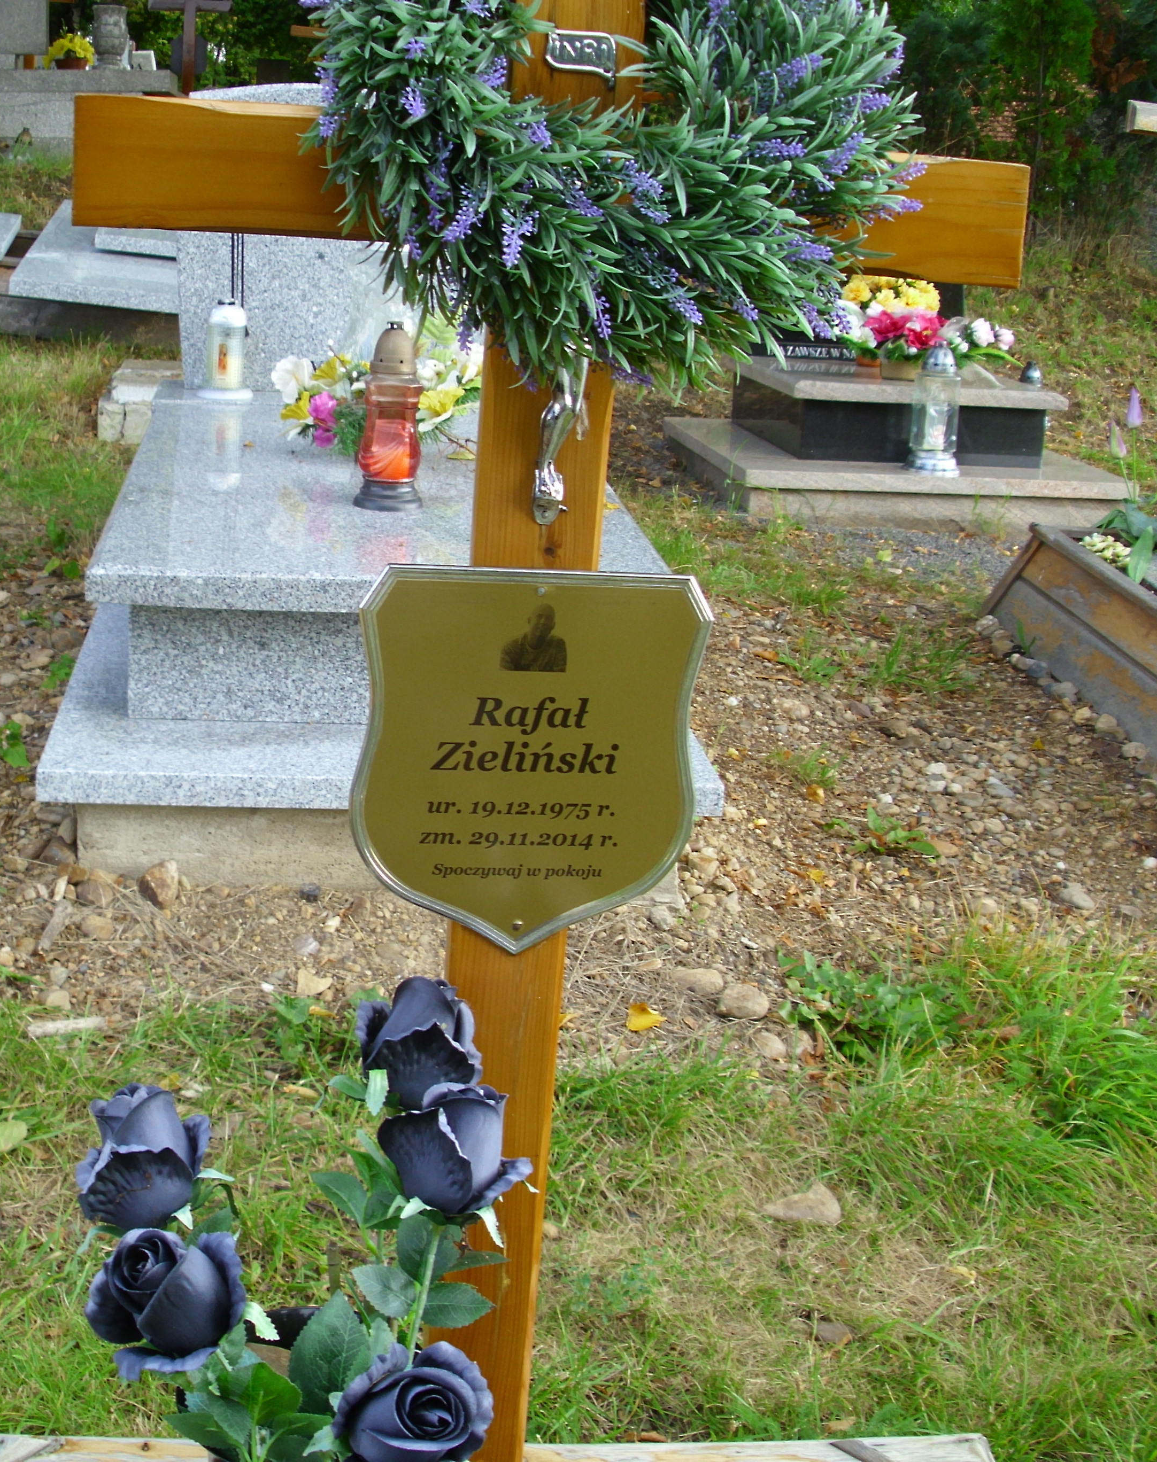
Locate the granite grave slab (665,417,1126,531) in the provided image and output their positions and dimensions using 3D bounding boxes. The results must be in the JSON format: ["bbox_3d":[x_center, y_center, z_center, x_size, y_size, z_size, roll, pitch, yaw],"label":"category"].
[{"bbox_3d":[0.945,-0.787,5.999,1.188,0.138,0.859,0,18,-13],"label":"granite grave slab"}]

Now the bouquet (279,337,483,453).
[{"bbox_3d":[-0.410,-0.689,4.097,0.460,0.220,0.300,1,18,-9],"label":"bouquet"}]

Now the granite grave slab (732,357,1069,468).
[{"bbox_3d":[0.938,-0.988,6.025,0.842,0.227,0.719,0,18,-13],"label":"granite grave slab"}]

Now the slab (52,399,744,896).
[{"bbox_3d":[-0.419,-0.288,3.877,1.020,0.464,2.040,1,18,-9],"label":"slab"}]

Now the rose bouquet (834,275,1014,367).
[{"bbox_3d":[1.062,-1.248,6.017,0.540,0.240,0.300,1,18,-9],"label":"rose bouquet"}]

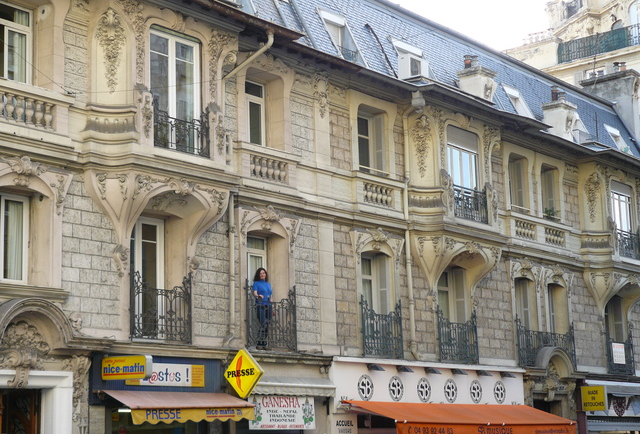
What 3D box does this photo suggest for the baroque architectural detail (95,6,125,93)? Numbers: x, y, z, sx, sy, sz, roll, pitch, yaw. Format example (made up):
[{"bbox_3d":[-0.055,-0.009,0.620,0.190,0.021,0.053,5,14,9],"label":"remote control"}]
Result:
[{"bbox_3d":[-3.722,-2.978,22.120,0.530,1.604,0.180,1,-11,-14],"label":"baroque architectural detail"}]

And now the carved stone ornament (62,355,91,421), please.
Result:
[{"bbox_3d":[-4.033,2.843,20.622,0.270,1.080,0.470,-10,-14,38],"label":"carved stone ornament"}]

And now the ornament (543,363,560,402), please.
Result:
[{"bbox_3d":[6.216,4.438,33.264,0.350,1.010,0.800,-10,-14,38],"label":"ornament"}]

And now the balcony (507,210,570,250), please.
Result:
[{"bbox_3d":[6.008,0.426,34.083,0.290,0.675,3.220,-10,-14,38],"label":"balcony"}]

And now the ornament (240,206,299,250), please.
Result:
[{"bbox_3d":[-0.967,0.233,25.226,0.280,0.780,1.830,-10,-14,38],"label":"ornament"}]

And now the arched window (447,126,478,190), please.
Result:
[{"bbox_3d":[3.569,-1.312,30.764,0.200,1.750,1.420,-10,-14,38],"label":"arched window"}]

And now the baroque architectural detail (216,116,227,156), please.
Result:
[{"bbox_3d":[-1.910,-1.575,24.006,0.110,0.819,0.282,-10,-13,37],"label":"baroque architectural detail"}]

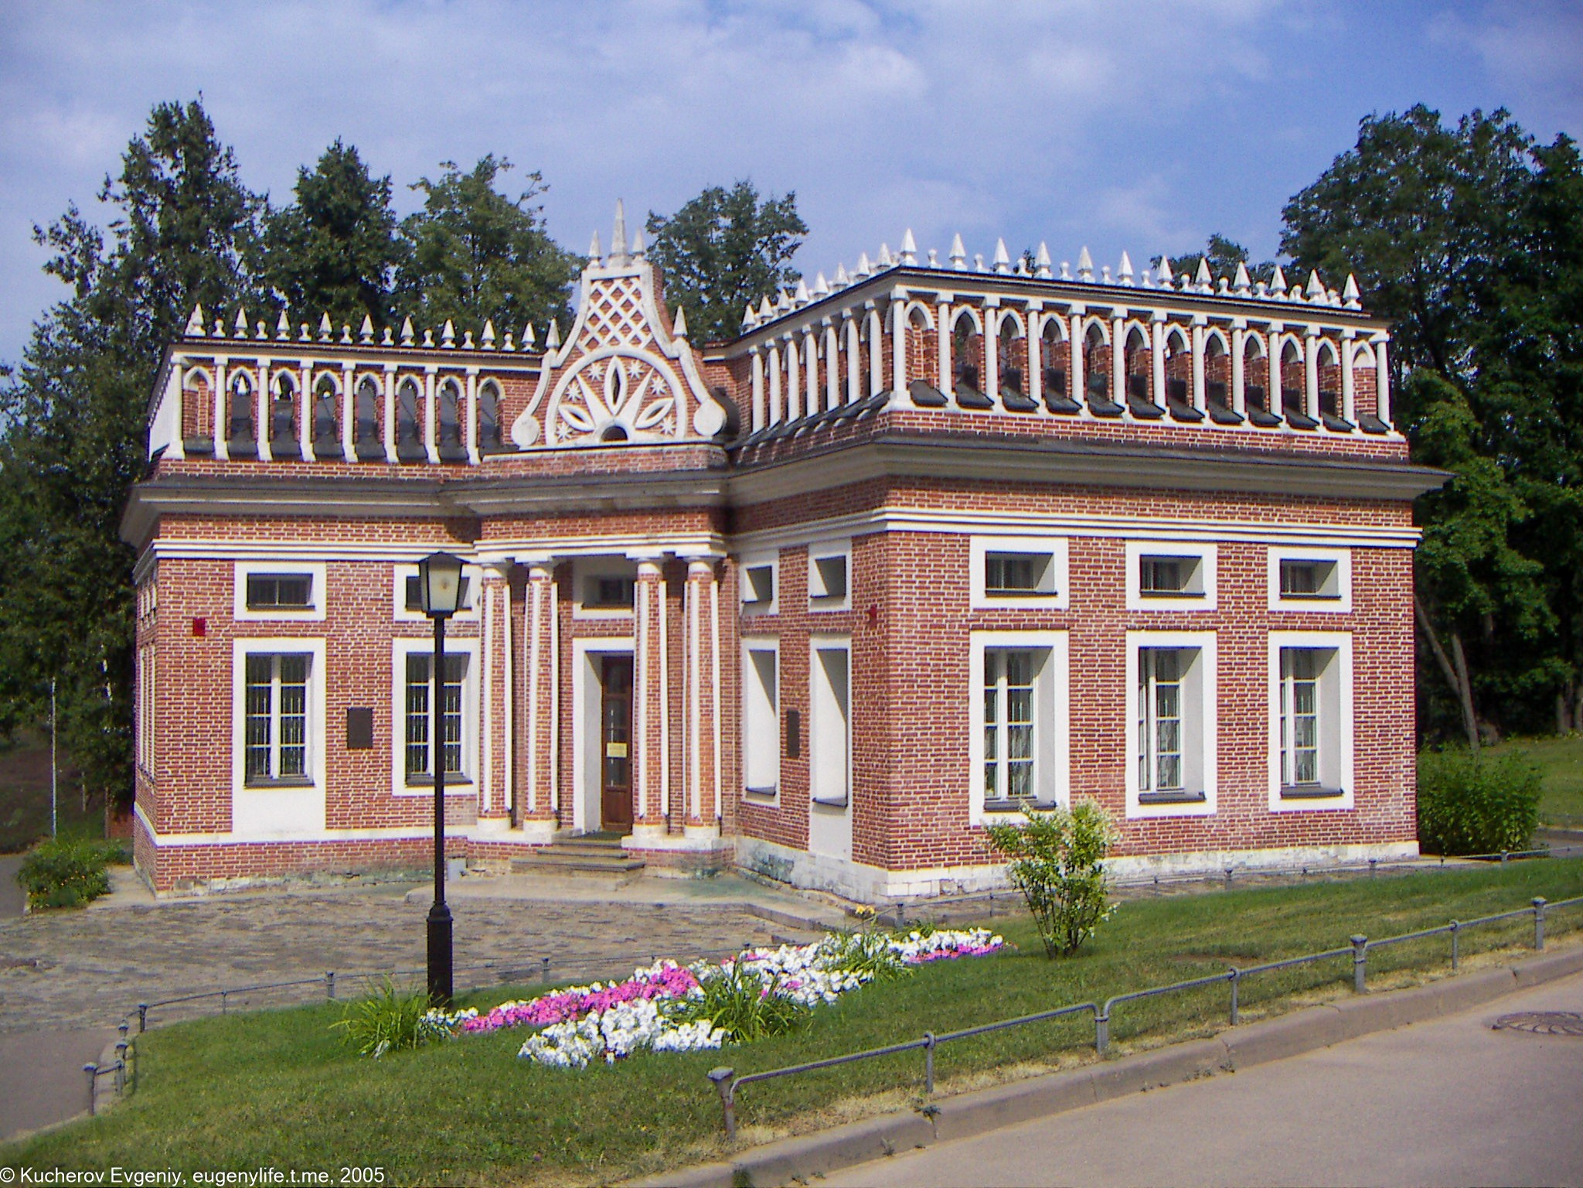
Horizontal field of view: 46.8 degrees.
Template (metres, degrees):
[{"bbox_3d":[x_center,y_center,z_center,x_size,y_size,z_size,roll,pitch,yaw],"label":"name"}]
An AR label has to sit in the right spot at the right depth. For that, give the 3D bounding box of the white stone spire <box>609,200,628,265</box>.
[{"bbox_3d":[-2.962,-6.200,31.406,0.240,1.090,0.240,-1,-3,23],"label":"white stone spire"}]

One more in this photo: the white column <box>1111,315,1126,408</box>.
[{"bbox_3d":[4.737,-3.356,26.493,0.170,1.332,0.170,1,-2,-23],"label":"white column"}]

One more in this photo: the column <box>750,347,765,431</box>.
[{"bbox_3d":[-0.549,-3.329,29.844,0.180,1.360,0.180,1,-3,-22],"label":"column"}]

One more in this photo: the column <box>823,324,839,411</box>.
[{"bbox_3d":[0.593,-3.362,27.171,0.180,1.300,0.180,1,-3,-22],"label":"column"}]

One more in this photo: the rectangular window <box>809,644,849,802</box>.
[{"bbox_3d":[0.538,1.872,26.437,0.220,2.252,1.150,1,-2,-23],"label":"rectangular window"}]

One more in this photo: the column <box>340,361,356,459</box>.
[{"bbox_3d":[-7.468,-3.088,30.895,0.196,1.717,0.202,1,-2,-23],"label":"column"}]

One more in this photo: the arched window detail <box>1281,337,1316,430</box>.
[{"bbox_3d":[7.691,-3.188,27.782,0.520,1.309,0.280,1,-2,-23],"label":"arched window detail"}]

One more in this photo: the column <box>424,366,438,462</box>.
[{"bbox_3d":[-6.184,-3.072,31.428,0.196,1.672,0.202,1,-2,-23],"label":"column"}]

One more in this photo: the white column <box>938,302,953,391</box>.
[{"bbox_3d":[2.194,-3.486,26.022,0.172,1.284,0.172,1,-2,-23],"label":"white column"}]

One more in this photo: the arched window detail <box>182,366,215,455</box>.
[{"bbox_3d":[-9.621,-2.972,29.694,0.507,1.391,0.250,0,-2,-14],"label":"arched window detail"}]

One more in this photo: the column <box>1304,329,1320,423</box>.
[{"bbox_3d":[7.932,-3.342,27.870,0.170,1.367,0.170,1,-2,-23],"label":"column"}]

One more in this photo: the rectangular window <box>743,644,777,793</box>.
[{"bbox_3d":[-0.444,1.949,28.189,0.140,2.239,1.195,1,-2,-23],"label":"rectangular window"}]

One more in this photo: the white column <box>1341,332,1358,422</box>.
[{"bbox_3d":[8.376,-3.242,27.470,0.200,1.458,0.200,1,-2,-24],"label":"white column"}]

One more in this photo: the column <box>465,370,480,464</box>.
[{"bbox_3d":[-5.583,-3.100,32.066,0.180,1.600,0.180,1,-3,-22],"label":"column"}]

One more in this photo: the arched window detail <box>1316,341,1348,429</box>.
[{"bbox_3d":[8.280,-3.211,28.024,0.480,1.320,0.220,1,-3,-22],"label":"arched window detail"}]

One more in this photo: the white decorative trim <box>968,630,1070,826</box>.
[{"bbox_3d":[3.118,1.812,24.944,1.550,2.619,0.120,1,-2,-23],"label":"white decorative trim"}]

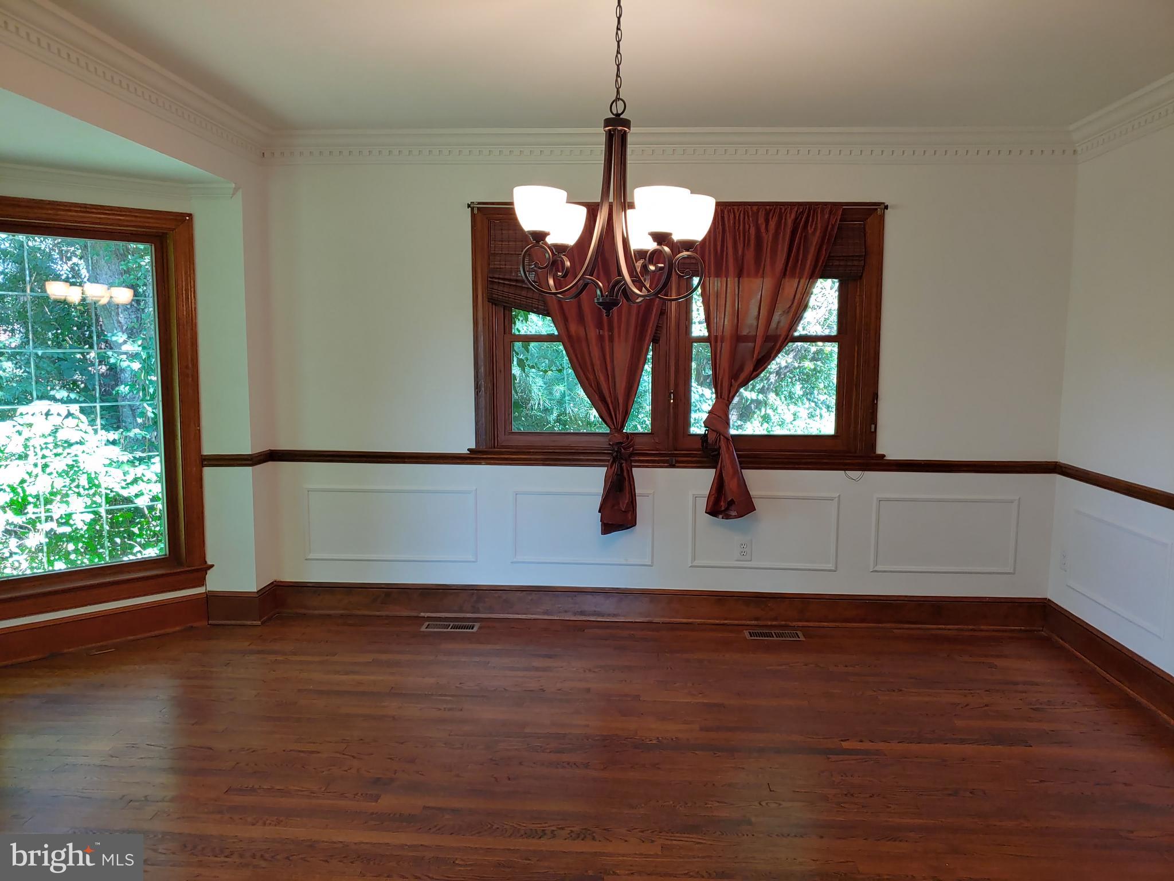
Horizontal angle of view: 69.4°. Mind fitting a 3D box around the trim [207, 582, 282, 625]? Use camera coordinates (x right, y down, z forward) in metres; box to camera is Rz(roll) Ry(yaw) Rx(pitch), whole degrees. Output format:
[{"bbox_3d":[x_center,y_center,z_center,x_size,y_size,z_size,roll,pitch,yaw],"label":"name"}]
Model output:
[{"bbox_3d":[-1.786,0.849,4.422,0.300,0.173,0.194,1,7,3],"label":"trim"}]

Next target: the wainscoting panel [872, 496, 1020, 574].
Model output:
[{"bbox_3d":[1.810,0.481,4.285,0.723,0.390,0.025,1,7,3],"label":"wainscoting panel"}]

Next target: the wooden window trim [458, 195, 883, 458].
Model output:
[{"bbox_3d":[0.439,-0.515,4.242,2.058,1.314,0.120,1,7,3],"label":"wooden window trim"}]

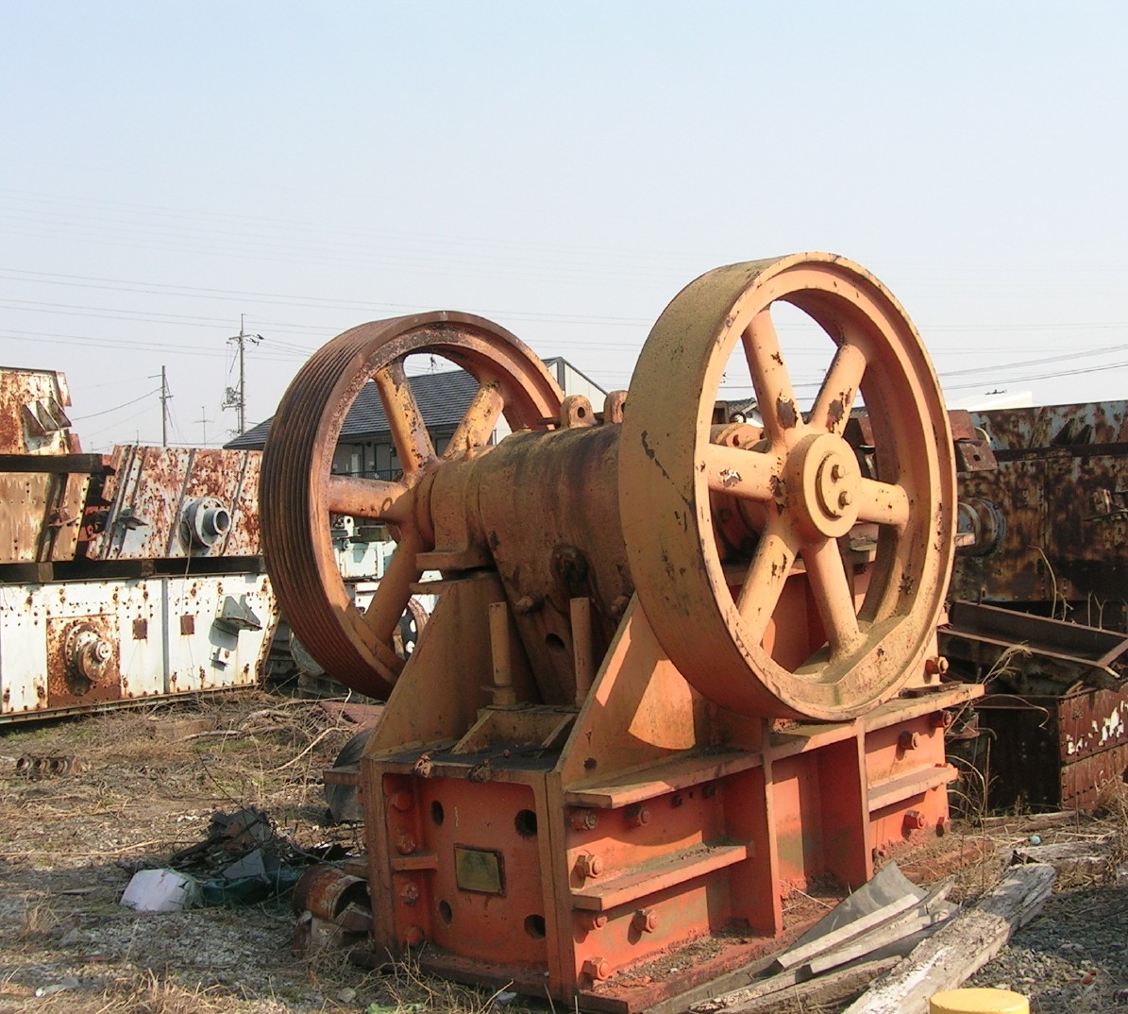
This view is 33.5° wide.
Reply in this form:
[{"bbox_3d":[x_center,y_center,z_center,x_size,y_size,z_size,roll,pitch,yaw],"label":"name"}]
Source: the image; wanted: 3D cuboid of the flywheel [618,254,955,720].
[{"bbox_3d":[0.665,-0.053,5.236,0.245,1.280,1.280,-3,2,42],"label":"flywheel"}]

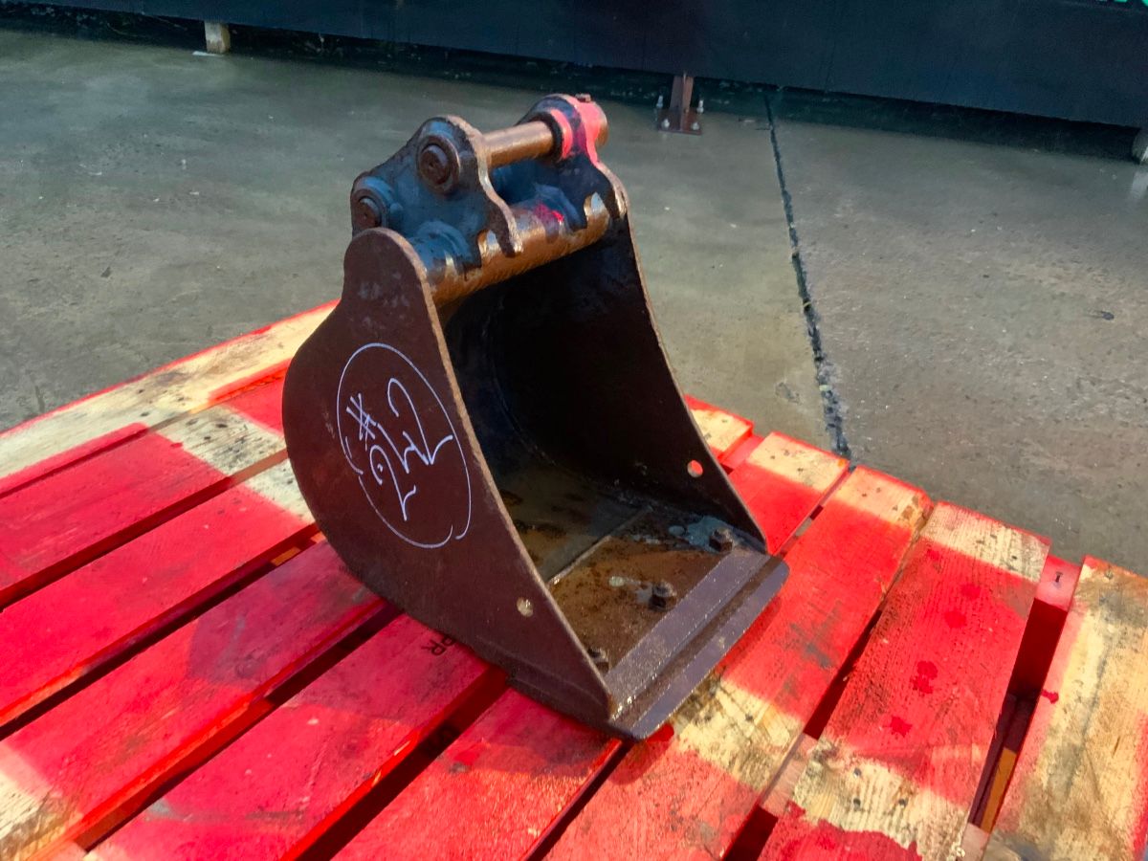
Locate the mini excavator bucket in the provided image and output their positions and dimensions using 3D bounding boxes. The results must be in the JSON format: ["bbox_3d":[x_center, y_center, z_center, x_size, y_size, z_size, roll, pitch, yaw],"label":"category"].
[{"bbox_3d":[-0.007,-0.053,0.884,0.412,0.437,0.318,25,34,25],"label":"mini excavator bucket"}]

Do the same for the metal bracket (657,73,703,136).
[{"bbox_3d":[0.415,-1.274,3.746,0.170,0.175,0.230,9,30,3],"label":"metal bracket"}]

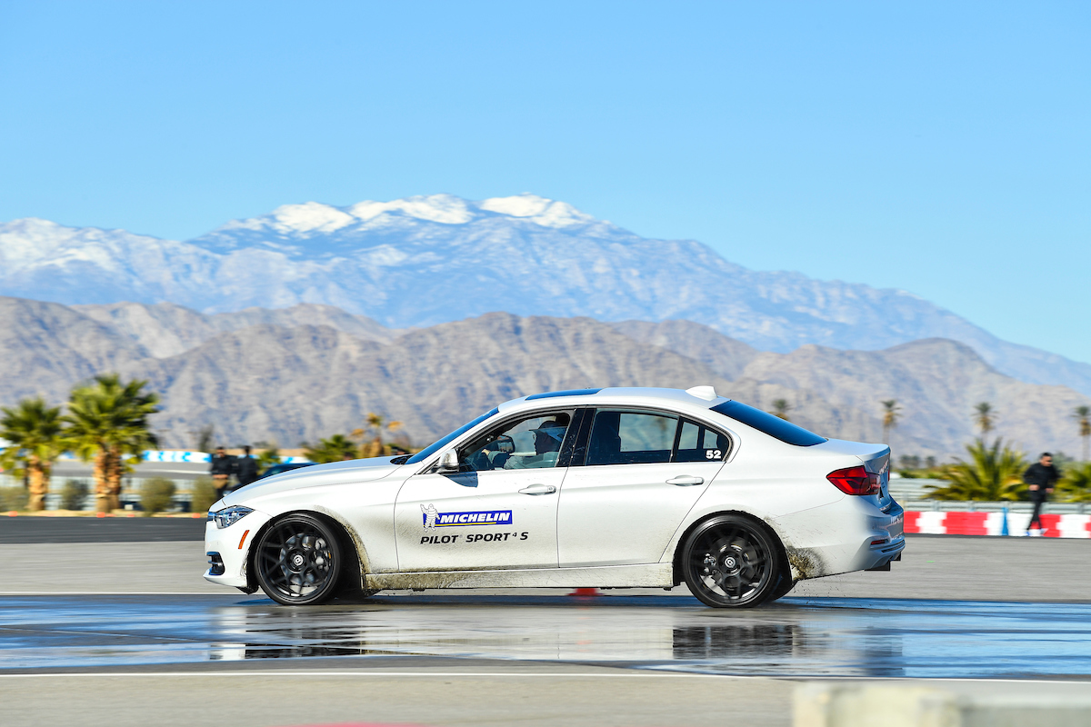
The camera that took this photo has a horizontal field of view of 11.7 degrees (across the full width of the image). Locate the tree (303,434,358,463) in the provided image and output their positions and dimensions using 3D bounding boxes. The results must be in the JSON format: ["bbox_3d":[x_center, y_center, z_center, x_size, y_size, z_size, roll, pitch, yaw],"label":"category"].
[{"bbox_3d":[-6.487,3.305,160.000,1.800,2.450,1.800,0,-1,0],"label":"tree"}]

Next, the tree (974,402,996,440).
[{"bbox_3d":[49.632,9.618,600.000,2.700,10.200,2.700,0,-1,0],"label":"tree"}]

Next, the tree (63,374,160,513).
[{"bbox_3d":[-12.116,2.258,148.000,2.750,3.900,2.700,0,-1,0],"label":"tree"}]

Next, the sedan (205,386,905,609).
[{"bbox_3d":[0.050,0.872,35.000,4.640,1.430,1.830,0,-1,8],"label":"sedan"}]

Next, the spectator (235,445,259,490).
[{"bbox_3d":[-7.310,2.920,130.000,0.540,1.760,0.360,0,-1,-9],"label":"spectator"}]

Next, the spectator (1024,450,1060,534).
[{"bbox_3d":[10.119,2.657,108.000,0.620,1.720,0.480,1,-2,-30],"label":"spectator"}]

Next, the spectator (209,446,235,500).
[{"bbox_3d":[-7.945,2.942,130.000,0.520,1.750,0.360,0,-1,-6],"label":"spectator"}]

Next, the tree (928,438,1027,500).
[{"bbox_3d":[10.331,2.863,127.000,2.500,2.150,2.400,0,-1,0],"label":"tree"}]

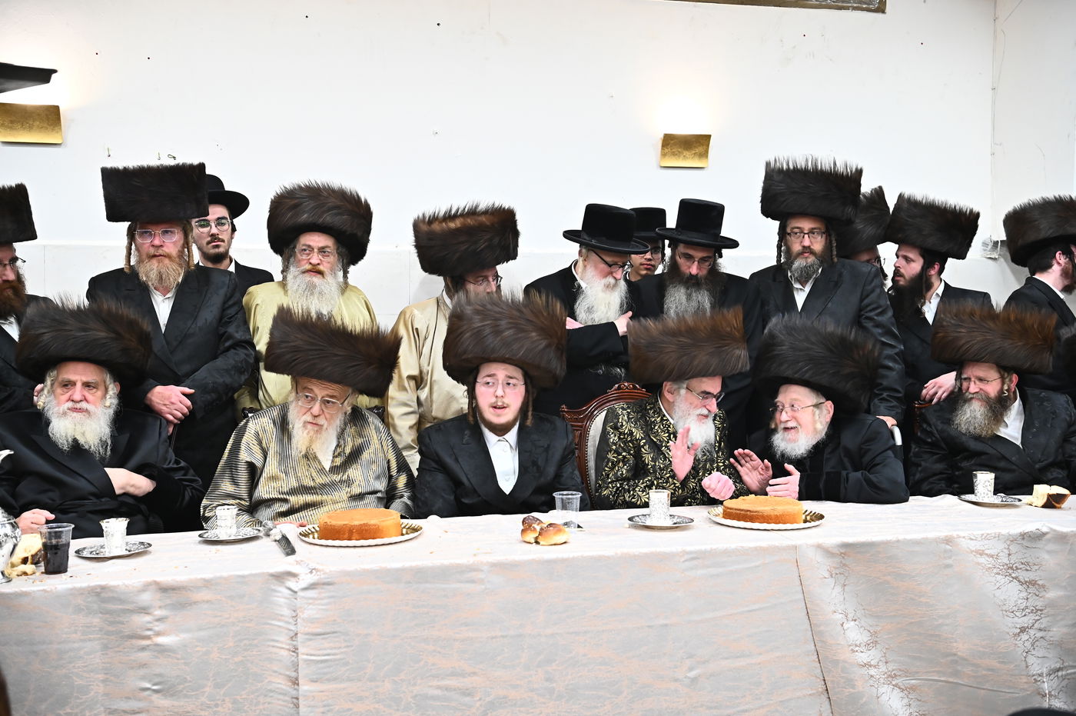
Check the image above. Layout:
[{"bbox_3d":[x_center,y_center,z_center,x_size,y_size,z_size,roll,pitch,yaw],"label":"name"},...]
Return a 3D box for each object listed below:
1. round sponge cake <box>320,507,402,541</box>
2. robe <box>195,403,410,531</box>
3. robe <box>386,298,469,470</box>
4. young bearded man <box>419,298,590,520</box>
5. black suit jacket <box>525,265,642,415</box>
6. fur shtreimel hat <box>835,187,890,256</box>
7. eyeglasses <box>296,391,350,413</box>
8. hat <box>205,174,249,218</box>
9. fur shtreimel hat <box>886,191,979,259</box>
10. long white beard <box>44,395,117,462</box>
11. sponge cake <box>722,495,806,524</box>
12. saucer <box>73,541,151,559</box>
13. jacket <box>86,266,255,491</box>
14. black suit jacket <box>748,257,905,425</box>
[{"bbox_3d":[-0.458,0.427,3.080,0.214,0.049,0.214,0,3,0],"label":"round sponge cake"},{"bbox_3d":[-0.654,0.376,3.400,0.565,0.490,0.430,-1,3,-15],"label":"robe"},{"bbox_3d":[-0.279,0.316,4.226,0.500,1.100,0.340,-1,3,-30],"label":"robe"},{"bbox_3d":[-0.115,0.495,3.317,0.520,1.346,0.680,0,3,-7],"label":"young bearded man"},{"bbox_3d":[0.187,0.101,4.320,0.480,0.850,0.360,-2,3,-37],"label":"black suit jacket"},{"bbox_3d":[1.128,-0.498,4.420,0.315,0.178,0.315,-16,0,25],"label":"fur shtreimel hat"},{"bbox_3d":[-0.562,0.099,3.197,0.140,0.045,0.140,13,17,5],"label":"eyeglasses"},{"bbox_3d":[-1.169,-0.567,4.220,0.280,0.130,0.315,-6,-13,-5],"label":"hat"},{"bbox_3d":[1.469,-0.489,4.450,0.306,0.178,0.306,15,0,-31],"label":"fur shtreimel hat"},{"bbox_3d":[-1.149,0.175,3.000,0.180,0.175,0.120,-1,2,-16],"label":"long white beard"},{"bbox_3d":[0.591,0.389,3.139,0.212,0.043,0.212,0,3,-17],"label":"sponge cake"},{"bbox_3d":[-1.075,0.478,3.015,0.196,0.016,0.196,0,3,-15],"label":"saucer"},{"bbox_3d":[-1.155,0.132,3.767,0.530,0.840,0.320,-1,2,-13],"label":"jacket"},{"bbox_3d":[0.994,0.095,4.159,0.540,0.880,0.320,1,3,18],"label":"black suit jacket"}]

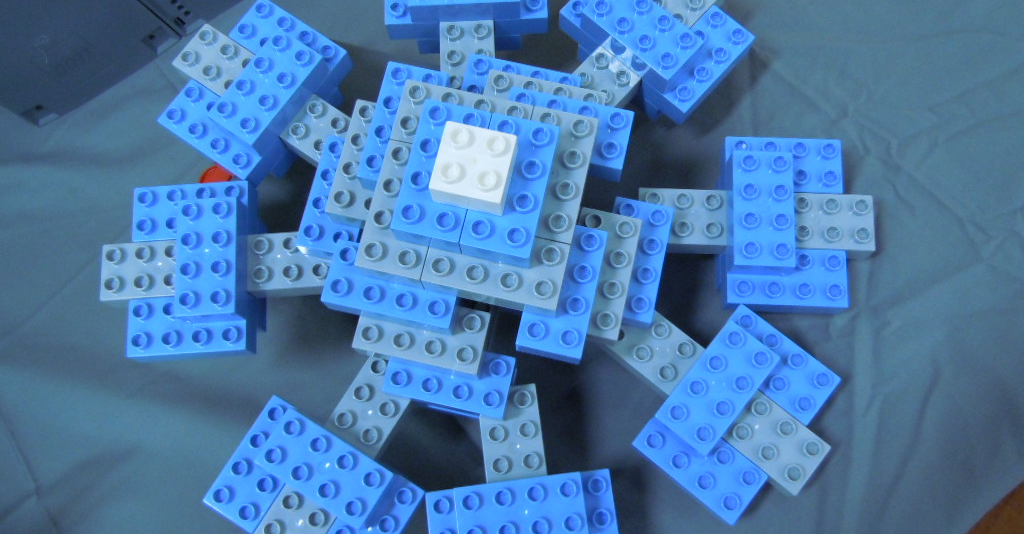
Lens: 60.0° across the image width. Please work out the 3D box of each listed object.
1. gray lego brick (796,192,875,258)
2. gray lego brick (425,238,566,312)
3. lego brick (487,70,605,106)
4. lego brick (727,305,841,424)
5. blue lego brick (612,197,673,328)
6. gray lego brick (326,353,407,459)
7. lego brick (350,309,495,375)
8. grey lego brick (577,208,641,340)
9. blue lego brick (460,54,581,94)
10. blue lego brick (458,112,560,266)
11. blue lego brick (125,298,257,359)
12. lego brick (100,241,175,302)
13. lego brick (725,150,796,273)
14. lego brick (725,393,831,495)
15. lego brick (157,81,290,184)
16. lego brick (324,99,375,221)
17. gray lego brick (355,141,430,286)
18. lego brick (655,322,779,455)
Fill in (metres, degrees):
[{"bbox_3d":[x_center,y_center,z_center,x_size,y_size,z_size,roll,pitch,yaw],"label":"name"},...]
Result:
[{"bbox_3d":[0.166,-0.023,0.492,0.064,0.024,0.032,2,76,2],"label":"gray lego brick"},{"bbox_3d":[-0.006,0.000,0.413,0.064,0.023,0.032,12,76,4],"label":"gray lego brick"},{"bbox_3d":[0.016,-0.081,0.476,0.064,0.023,0.032,12,76,5],"label":"lego brick"},{"bbox_3d":[0.138,0.053,0.477,0.064,0.022,0.032,38,80,10],"label":"lego brick"},{"bbox_3d":[0.064,-0.002,0.474,0.032,0.024,0.064,13,77,4],"label":"blue lego brick"},{"bbox_3d":[-0.076,0.080,0.473,0.032,0.023,0.064,30,78,8],"label":"gray lego brick"},{"bbox_3d":[-0.044,0.033,0.449,0.064,0.023,0.032,12,76,5],"label":"lego brick"},{"bbox_3d":[0.044,0.005,0.453,0.032,0.023,0.064,12,76,5],"label":"grey lego brick"},{"bbox_3d":[0.005,-0.096,0.498,0.064,0.024,0.032,13,77,4],"label":"blue lego brick"},{"bbox_3d":[0.000,-0.035,0.405,0.032,0.023,0.064,12,76,5],"label":"blue lego brick"},{"bbox_3d":[-0.176,0.033,0.490,0.064,0.022,0.032,-4,76,0],"label":"blue lego brick"},{"bbox_3d":[-0.194,0.003,0.498,0.064,0.022,0.032,-4,76,0],"label":"lego brick"},{"bbox_3d":[0.133,-0.029,0.475,0.032,0.024,0.064,2,76,2],"label":"lego brick"},{"bbox_3d":[0.130,0.087,0.466,0.064,0.024,0.032,38,80,11],"label":"lego brick"},{"bbox_3d":[-0.168,-0.077,0.517,0.064,0.023,0.032,34,79,9],"label":"lego brick"},{"bbox_3d":[-0.073,-0.053,0.467,0.032,0.023,0.064,12,76,4],"label":"lego brick"},{"bbox_3d":[-0.050,-0.025,0.424,0.032,0.023,0.064,12,76,5],"label":"gray lego brick"},{"bbox_3d":[0.105,0.063,0.457,0.032,0.023,0.064,39,80,10],"label":"lego brick"}]

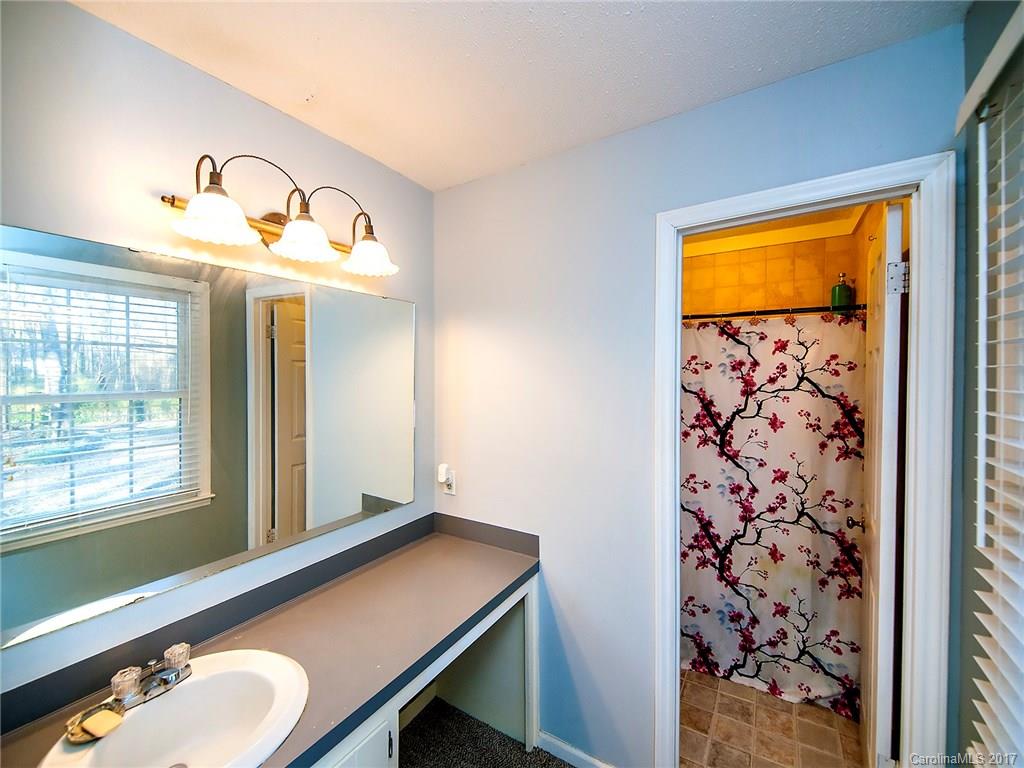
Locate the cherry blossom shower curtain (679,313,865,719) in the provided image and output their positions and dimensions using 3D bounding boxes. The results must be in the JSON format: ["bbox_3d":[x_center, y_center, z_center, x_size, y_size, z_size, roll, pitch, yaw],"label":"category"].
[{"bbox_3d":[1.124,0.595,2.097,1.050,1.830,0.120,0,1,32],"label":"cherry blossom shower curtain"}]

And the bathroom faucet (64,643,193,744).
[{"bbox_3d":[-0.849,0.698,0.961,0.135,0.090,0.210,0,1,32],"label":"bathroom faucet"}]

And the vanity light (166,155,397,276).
[{"bbox_3d":[-0.661,-0.507,1.288,0.250,0.240,0.670,0,1,32],"label":"vanity light"}]

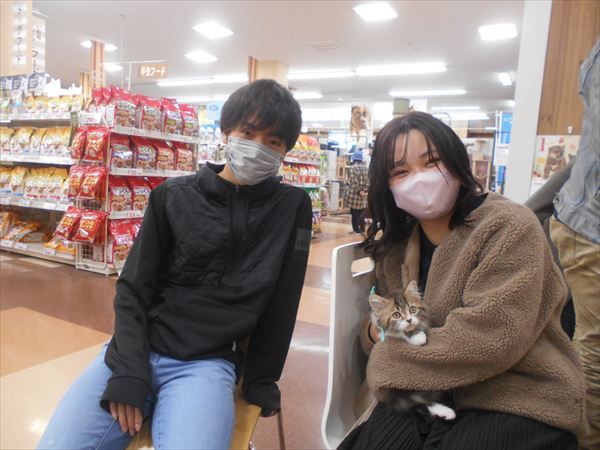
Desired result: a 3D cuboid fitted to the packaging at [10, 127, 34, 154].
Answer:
[{"bbox_3d":[-3.085,-0.940,5.012,0.225,0.285,0.085,4,-5,14],"label":"packaging"}]

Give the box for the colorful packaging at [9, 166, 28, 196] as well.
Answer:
[{"bbox_3d":[-3.134,-0.485,5.049,0.230,0.310,0.090,6,7,27],"label":"colorful packaging"}]

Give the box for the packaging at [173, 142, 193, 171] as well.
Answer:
[{"bbox_3d":[-1.352,-0.769,5.133,0.115,0.310,0.235,6,7,27],"label":"packaging"}]

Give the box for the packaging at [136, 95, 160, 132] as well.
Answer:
[{"bbox_3d":[-1.560,-1.141,4.640,0.115,0.340,0.250,6,7,27],"label":"packaging"}]

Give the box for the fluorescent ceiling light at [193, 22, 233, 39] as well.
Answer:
[{"bbox_3d":[-1.707,-3.794,8.791,0.620,0.080,0.620,7,7,28],"label":"fluorescent ceiling light"}]

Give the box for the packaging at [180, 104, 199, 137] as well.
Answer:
[{"bbox_3d":[-1.265,-1.146,5.047,0.110,0.350,0.250,7,7,28],"label":"packaging"}]

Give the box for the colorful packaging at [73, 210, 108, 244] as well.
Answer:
[{"bbox_3d":[-1.942,0.021,4.201,0.260,0.310,0.110,7,-8,28],"label":"colorful packaging"}]

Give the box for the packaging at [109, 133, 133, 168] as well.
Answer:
[{"bbox_3d":[-1.663,-0.674,4.130,0.120,0.345,0.235,7,7,29],"label":"packaging"}]

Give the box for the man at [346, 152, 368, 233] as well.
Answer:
[{"bbox_3d":[1.158,-0.620,8.350,0.470,1.550,0.320,-1,8,-28],"label":"man"}]

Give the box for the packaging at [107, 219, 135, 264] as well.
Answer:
[{"bbox_3d":[-1.788,0.159,4.495,0.120,0.390,0.230,1,5,34],"label":"packaging"}]

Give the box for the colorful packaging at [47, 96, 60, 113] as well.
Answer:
[{"bbox_3d":[-2.593,-1.260,4.742,0.150,0.185,0.060,4,-1,14],"label":"colorful packaging"}]

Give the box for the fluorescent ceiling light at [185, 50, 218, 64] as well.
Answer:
[{"bbox_3d":[-2.275,-3.891,10.404,0.630,0.070,0.630,6,7,27],"label":"fluorescent ceiling light"}]

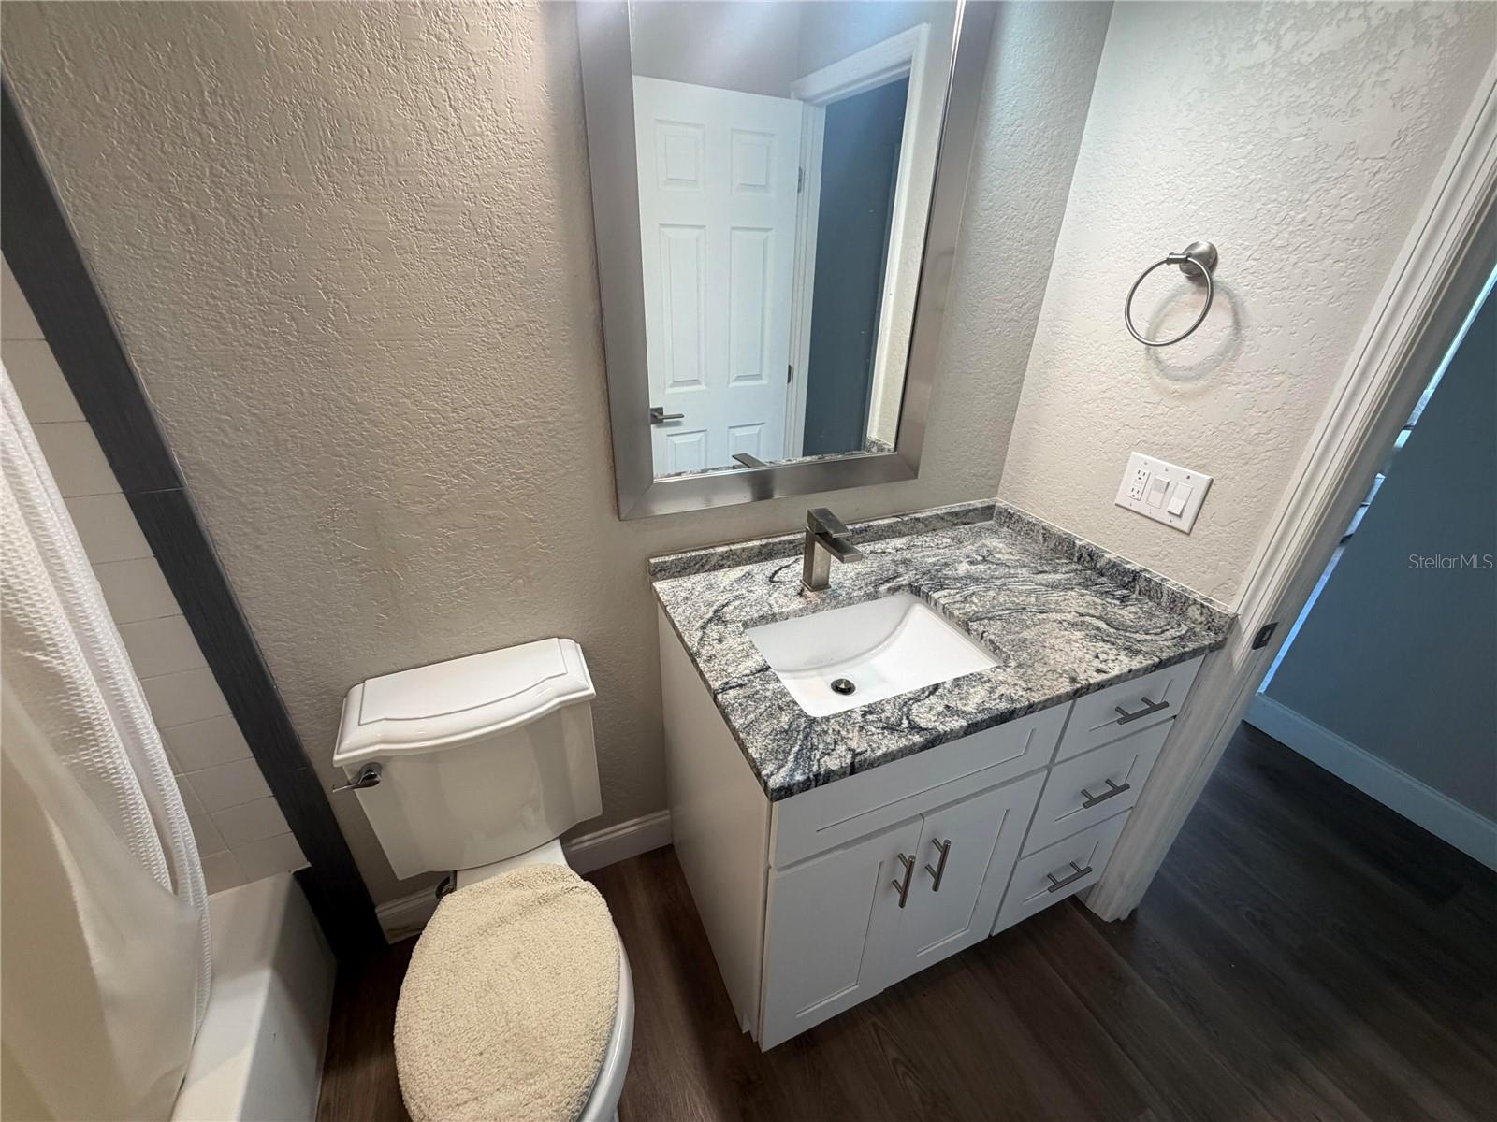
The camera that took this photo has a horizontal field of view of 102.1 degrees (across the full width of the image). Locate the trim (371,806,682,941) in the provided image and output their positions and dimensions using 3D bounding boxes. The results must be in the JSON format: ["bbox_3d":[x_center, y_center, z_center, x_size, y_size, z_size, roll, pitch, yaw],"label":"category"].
[{"bbox_3d":[-0.555,0.825,1.605,0.730,0.135,0.014,-10,30,-21],"label":"trim"}]

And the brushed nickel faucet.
[{"bbox_3d":[0.174,-0.002,1.264,0.052,0.175,0.154,-10,30,-21],"label":"brushed nickel faucet"}]

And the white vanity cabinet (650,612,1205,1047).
[{"bbox_3d":[0.330,0.503,1.469,0.922,0.863,0.650,-10,30,-21],"label":"white vanity cabinet"}]

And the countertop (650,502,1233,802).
[{"bbox_3d":[0.364,0.083,1.266,0.993,0.071,0.639,-10,30,-21],"label":"countertop"}]

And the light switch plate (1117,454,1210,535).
[{"bbox_3d":[0.859,-0.143,1.262,0.011,0.121,0.170,-10,30,-21],"label":"light switch plate"}]

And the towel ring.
[{"bbox_3d":[0.810,-0.499,1.140,0.067,0.179,0.156,-10,30,-21],"label":"towel ring"}]

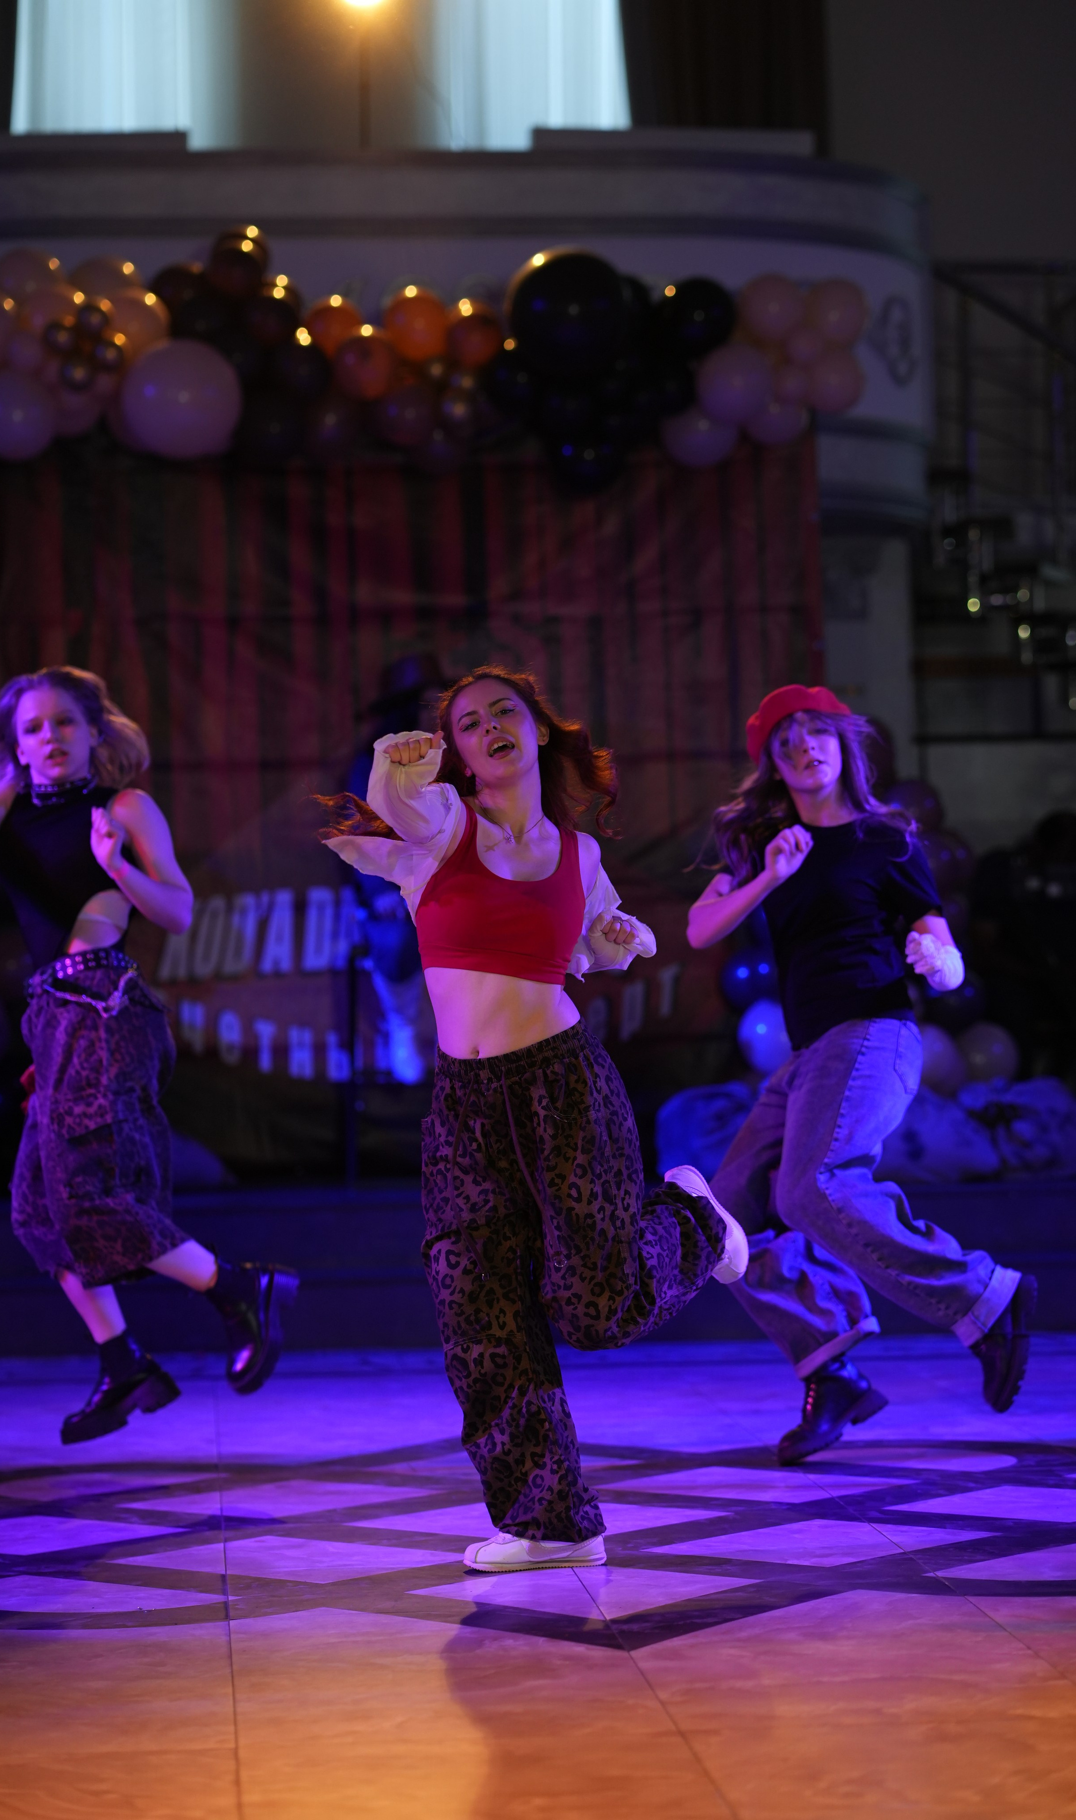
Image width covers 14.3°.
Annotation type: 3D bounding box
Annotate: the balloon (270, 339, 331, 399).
[{"bbox_3d":[-0.792,-1.806,14.365,0.209,0.214,0.209,-1,-1,-3],"label":"balloon"}]

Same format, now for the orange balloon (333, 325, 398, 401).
[{"bbox_3d":[-0.578,-1.824,14.377,0.209,0.247,0.219,-1,-1,-3],"label":"orange balloon"}]

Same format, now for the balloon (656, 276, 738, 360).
[{"bbox_3d":[0.532,-1.995,14.491,0.269,0.283,0.269,-1,-1,-3],"label":"balloon"}]

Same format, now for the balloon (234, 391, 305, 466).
[{"bbox_3d":[-0.866,-1.548,13.800,0.228,0.242,0.228,0,-1,-5],"label":"balloon"}]

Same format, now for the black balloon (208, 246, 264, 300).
[{"bbox_3d":[-0.967,-2.038,13.750,0.178,0.182,0.178,0,-1,-5],"label":"black balloon"}]

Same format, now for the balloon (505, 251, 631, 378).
[{"bbox_3d":[0.093,-1.897,13.700,0.390,0.417,0.390,0,-1,-5],"label":"balloon"}]

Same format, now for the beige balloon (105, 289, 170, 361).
[{"bbox_3d":[-1.220,-1.776,13.072,0.208,0.216,0.208,-1,-1,-5],"label":"beige balloon"}]

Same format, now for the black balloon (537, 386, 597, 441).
[{"bbox_3d":[0.096,-1.537,13.178,0.196,0.201,0.196,-1,-1,-5],"label":"black balloon"}]

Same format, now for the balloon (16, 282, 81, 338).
[{"bbox_3d":[-1.557,-1.909,13.750,0.209,0.209,0.209,0,-1,-5],"label":"balloon"}]

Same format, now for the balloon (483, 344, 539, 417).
[{"bbox_3d":[-0.065,-1.618,13.165,0.205,0.218,0.205,-1,-1,-5],"label":"balloon"}]

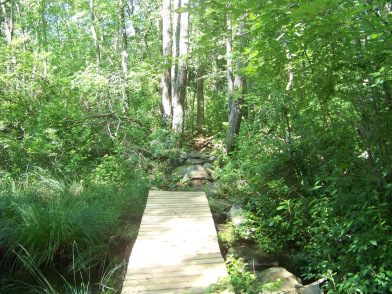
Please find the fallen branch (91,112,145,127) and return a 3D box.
[{"bbox_3d":[-1.733,-0.607,9.000,1.170,0.280,0.300,0,7,-3],"label":"fallen branch"}]

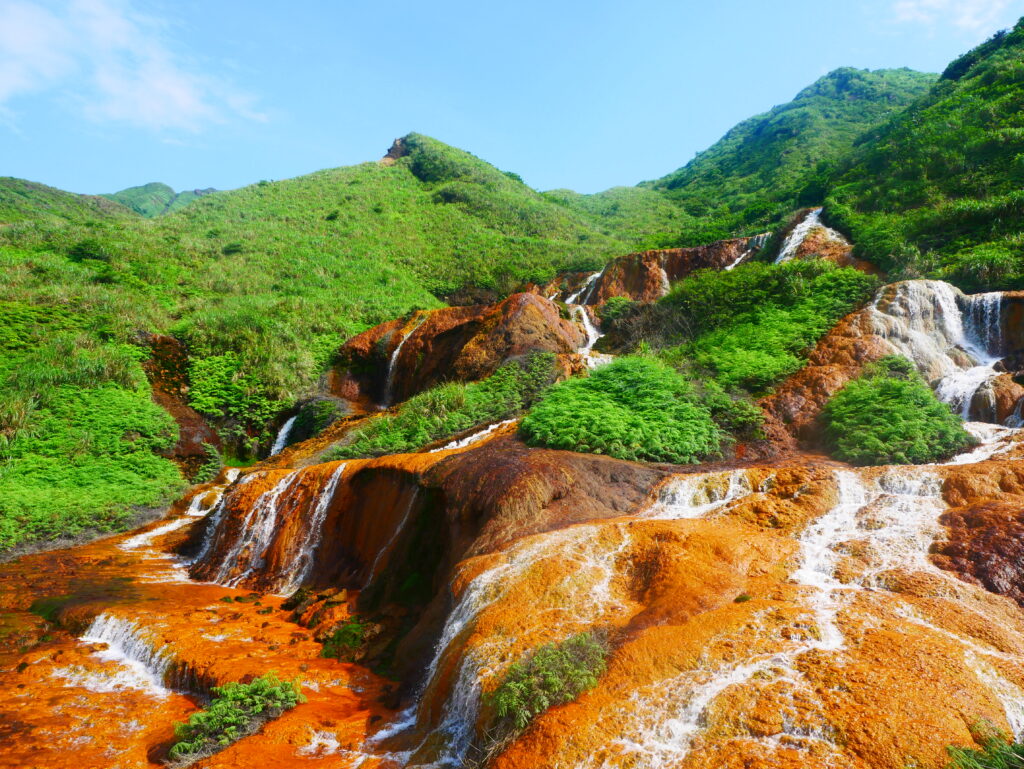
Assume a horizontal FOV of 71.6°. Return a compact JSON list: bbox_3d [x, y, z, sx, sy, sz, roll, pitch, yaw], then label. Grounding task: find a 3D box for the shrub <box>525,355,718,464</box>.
[{"bbox_3d":[2.391,0.601,15.800,4.200,2.150,2.900,0,-2,0],"label":"shrub"}]

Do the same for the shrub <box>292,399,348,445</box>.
[{"bbox_3d":[-4.718,0.912,17.500,1.350,1.050,1.100,0,-2,0],"label":"shrub"}]

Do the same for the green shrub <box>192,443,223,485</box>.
[{"bbox_3d":[-6.645,1.724,15.500,0.600,0.880,0.550,0,-2,0],"label":"green shrub"}]

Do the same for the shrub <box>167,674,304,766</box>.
[{"bbox_3d":[-3.491,4.283,9.000,0.850,0.550,1.750,-2,-3,38],"label":"shrub"}]

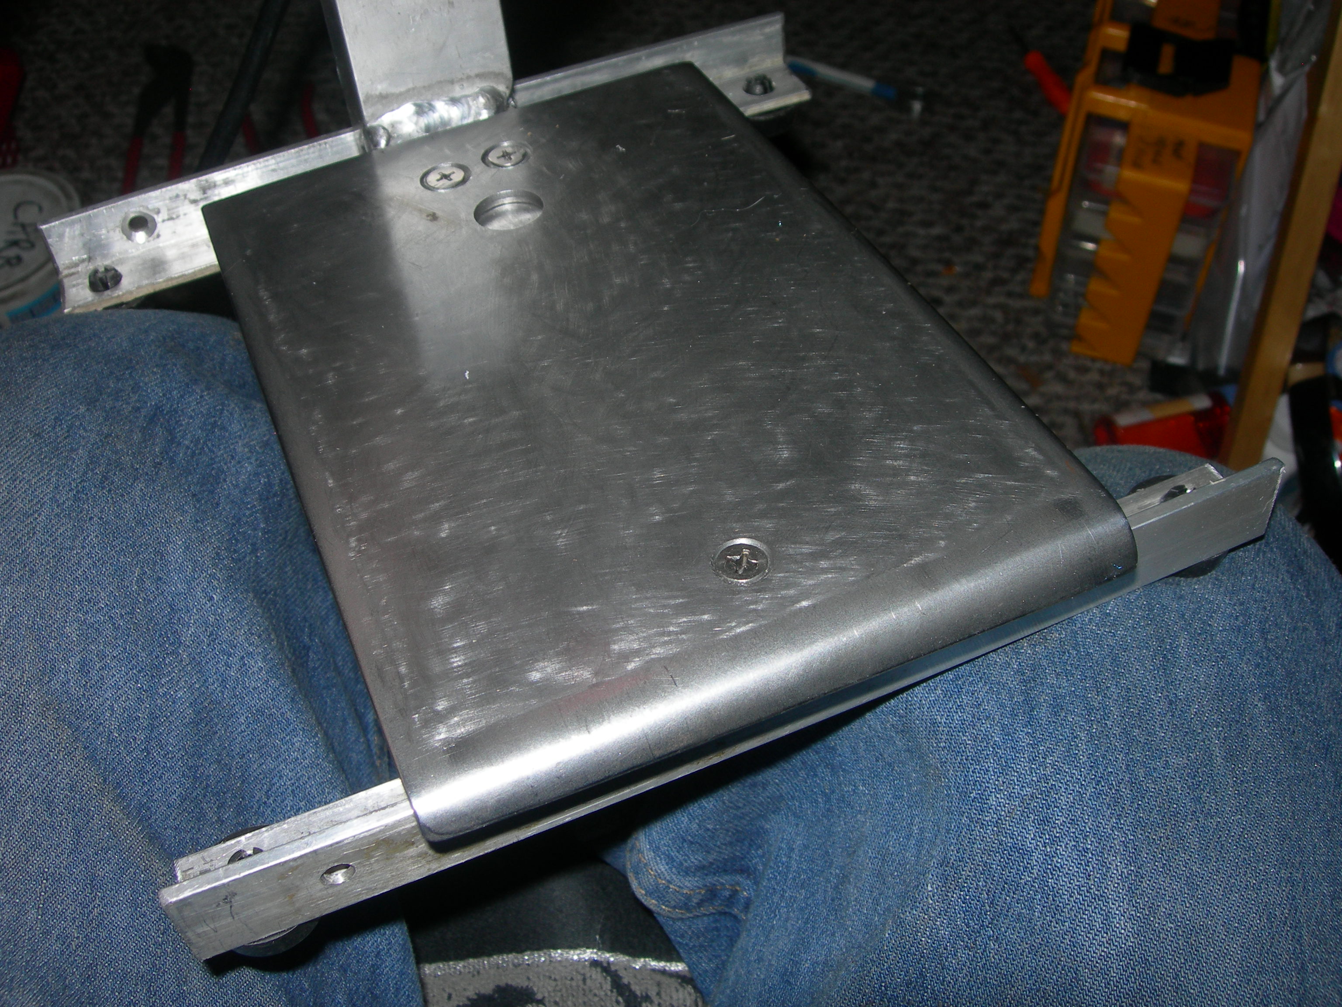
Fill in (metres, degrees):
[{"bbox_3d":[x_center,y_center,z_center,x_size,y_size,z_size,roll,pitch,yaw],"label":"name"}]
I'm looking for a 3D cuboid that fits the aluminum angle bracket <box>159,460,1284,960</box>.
[{"bbox_3d":[0.016,0.029,0.275,0.217,0.019,0.019,-20,47,-13],"label":"aluminum angle bracket"}]

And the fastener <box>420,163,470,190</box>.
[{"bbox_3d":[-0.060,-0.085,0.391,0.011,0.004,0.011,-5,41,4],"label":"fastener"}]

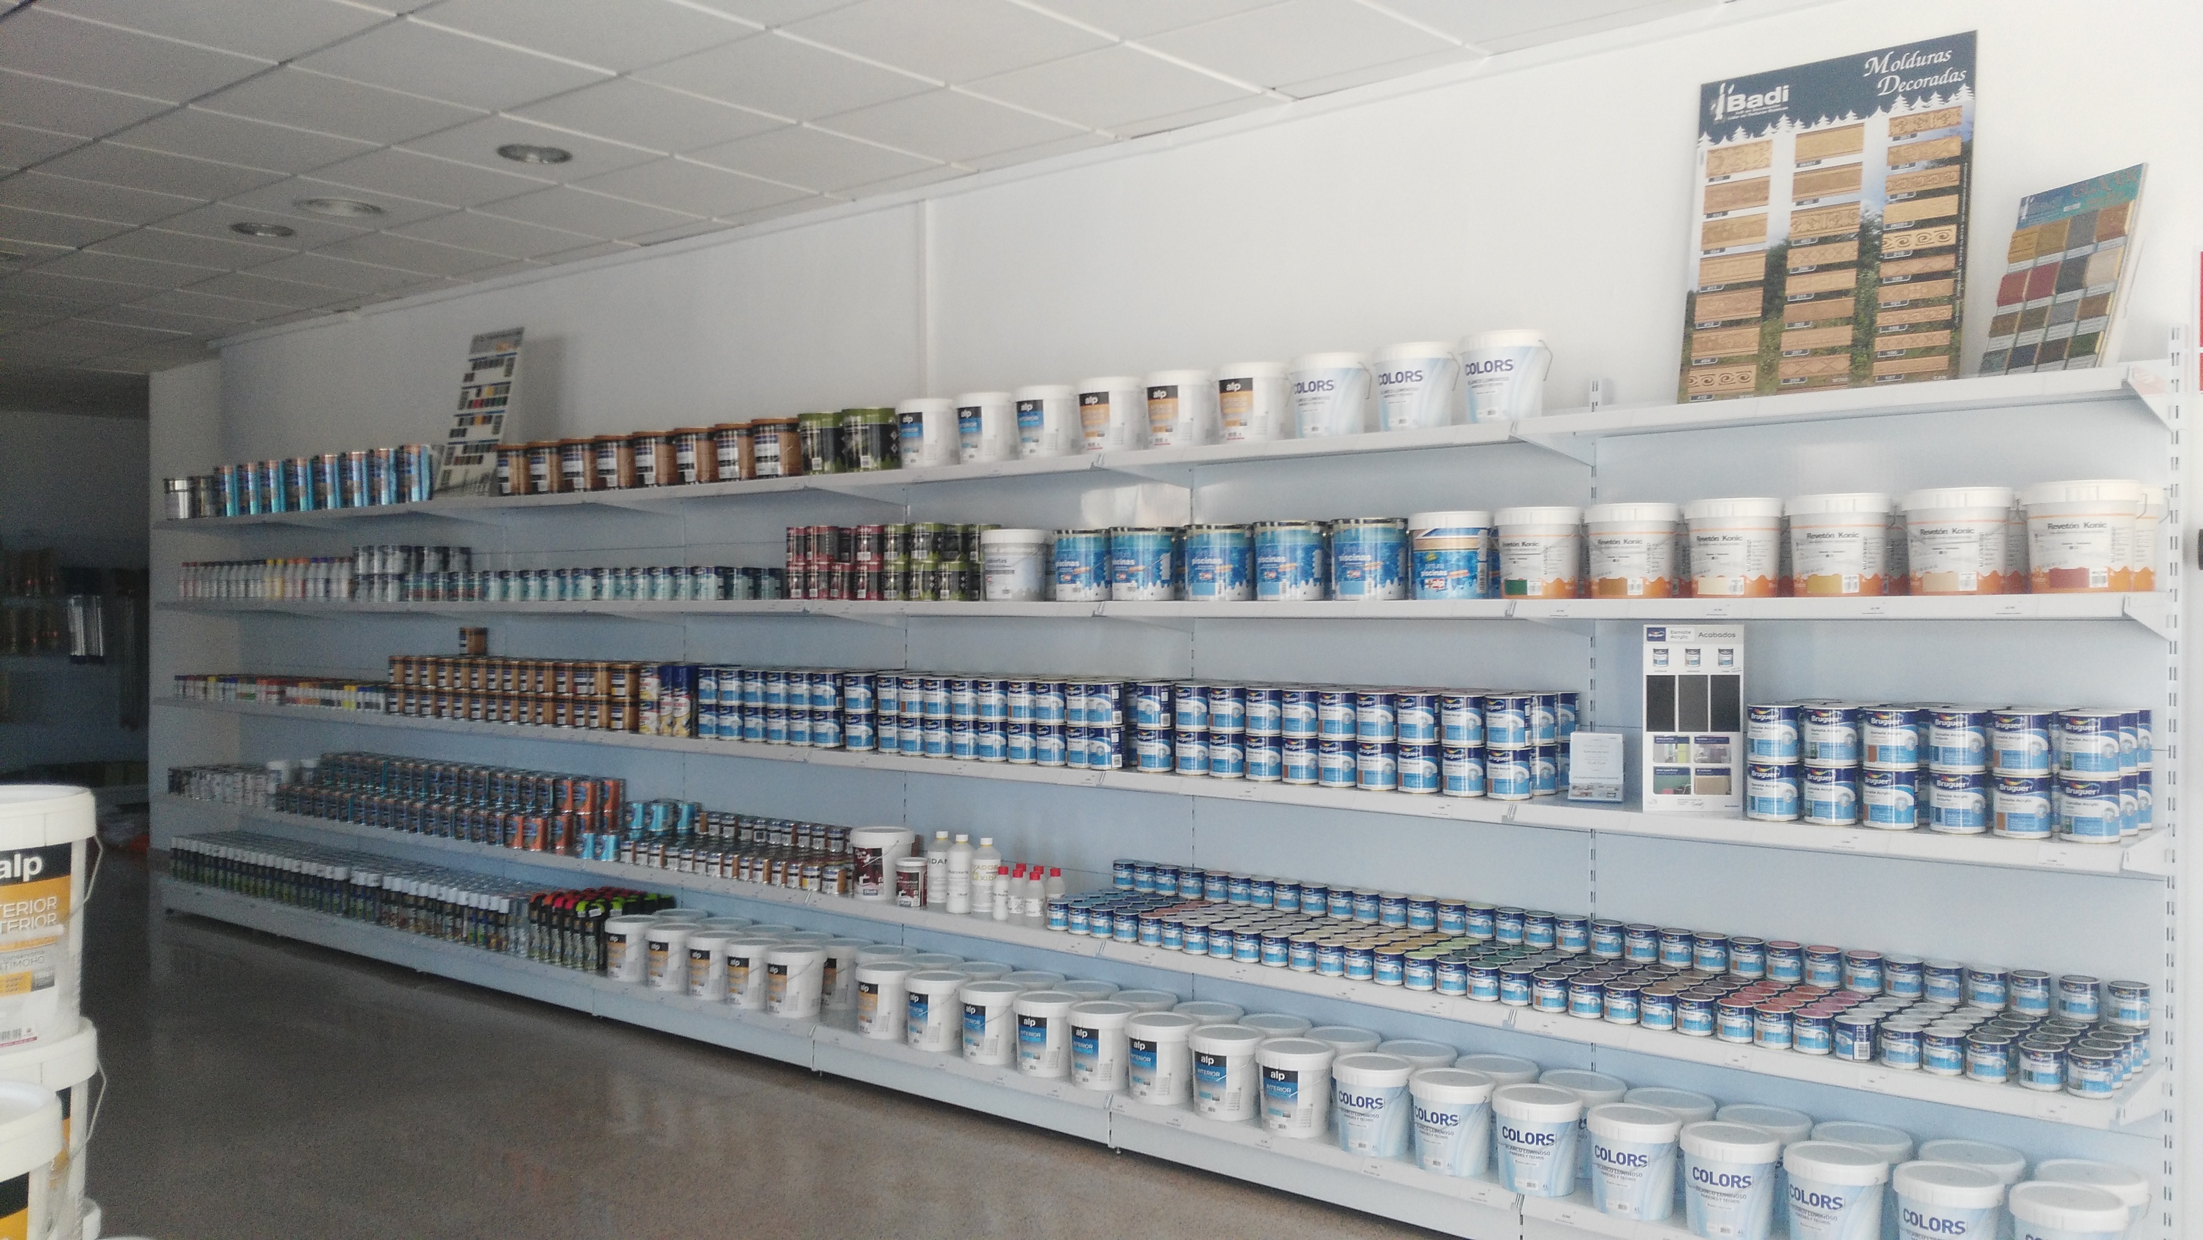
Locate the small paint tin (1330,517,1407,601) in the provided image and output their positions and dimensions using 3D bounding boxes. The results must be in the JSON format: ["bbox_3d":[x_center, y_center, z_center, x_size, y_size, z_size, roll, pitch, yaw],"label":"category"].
[{"bbox_3d":[0.673,-0.150,4.097,0.185,0.196,0.185,0,1,32],"label":"small paint tin"}]

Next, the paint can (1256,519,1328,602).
[{"bbox_3d":[0.487,-0.147,4.208,0.183,0.196,0.183,0,1,0],"label":"paint can"}]

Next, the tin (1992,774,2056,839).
[{"bbox_3d":[1.792,0.364,3.184,0.099,0.113,0.099,1,2,38],"label":"tin"}]

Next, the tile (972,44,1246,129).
[{"bbox_3d":[0.018,-1.439,4.405,0.600,0.018,0.600,1,1,39],"label":"tile"}]

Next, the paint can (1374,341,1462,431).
[{"bbox_3d":[0.768,-0.558,3.999,0.198,0.205,0.198,0,1,33],"label":"paint can"}]

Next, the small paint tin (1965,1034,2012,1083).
[{"bbox_3d":[1.741,0.859,3.208,0.073,0.078,0.073,1,1,38],"label":"small paint tin"}]

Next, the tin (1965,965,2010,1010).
[{"bbox_3d":[1.887,0.785,3.481,0.074,0.076,0.074,1,2,38],"label":"tin"}]

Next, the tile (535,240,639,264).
[{"bbox_3d":[-2.062,-1.478,6.541,0.595,0.020,0.150,1,2,38],"label":"tile"}]

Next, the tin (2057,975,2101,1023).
[{"bbox_3d":[1.984,0.768,3.316,0.073,0.075,0.073,1,1,39],"label":"tin"}]

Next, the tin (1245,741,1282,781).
[{"bbox_3d":[0.422,0.360,4.230,0.100,0.117,0.100,0,1,0],"label":"tin"}]

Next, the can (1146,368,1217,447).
[{"bbox_3d":[0.213,-0.573,4.461,0.183,0.196,0.183,0,1,0],"label":"can"}]

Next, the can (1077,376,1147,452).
[{"bbox_3d":[0.025,-0.561,4.579,0.184,0.201,0.184,0,1,0],"label":"can"}]

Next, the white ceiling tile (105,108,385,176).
[{"bbox_3d":[-2.603,-1.454,4.967,0.595,0.018,0.595,1,1,38],"label":"white ceiling tile"}]

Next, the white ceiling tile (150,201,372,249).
[{"bbox_3d":[-3.153,-1.464,6.157,0.600,0.020,0.600,1,2,38],"label":"white ceiling tile"}]

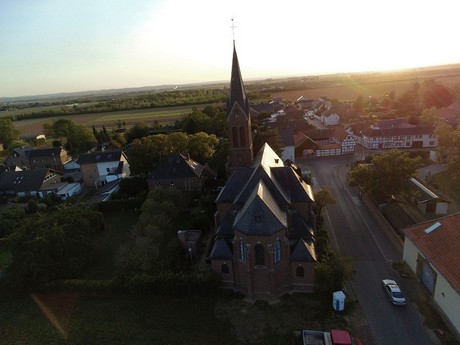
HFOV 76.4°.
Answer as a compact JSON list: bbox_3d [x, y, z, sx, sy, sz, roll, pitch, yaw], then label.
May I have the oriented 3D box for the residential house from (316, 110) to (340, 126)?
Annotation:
[{"bbox_3d":[62.383,-34.064,183.370,8.500,7.600,14.000,-5,17,-3],"label":"residential house"}]

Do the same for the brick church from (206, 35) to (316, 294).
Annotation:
[{"bbox_3d":[5.323,-3.448,47.460,15.400,36.300,26.600,-1,18,10],"label":"brick church"}]

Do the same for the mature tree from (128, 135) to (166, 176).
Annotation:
[{"bbox_3d":[-27.819,-5.417,98.984,12.400,14.300,12.400,-4,17,0],"label":"mature tree"}]

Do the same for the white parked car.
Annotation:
[{"bbox_3d":[22.323,16.021,39.780,1.760,1.430,4.550,0,18,12],"label":"white parked car"}]

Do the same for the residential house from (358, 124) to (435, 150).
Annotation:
[{"bbox_3d":[67.704,-14.625,116.845,26.000,7.900,9.800,-2,17,5],"label":"residential house"}]

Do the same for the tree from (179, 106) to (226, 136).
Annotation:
[{"bbox_3d":[-14.256,-26.727,161.032,24.000,16.000,19.000,-4,17,0],"label":"tree"}]

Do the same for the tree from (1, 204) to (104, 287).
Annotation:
[{"bbox_3d":[-27.069,11.939,46.262,13.800,12.300,13.800,-4,17,0],"label":"tree"}]

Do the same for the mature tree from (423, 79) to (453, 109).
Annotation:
[{"bbox_3d":[137.685,-51.115,196.657,19.000,20.500,18.500,-4,17,0],"label":"mature tree"}]

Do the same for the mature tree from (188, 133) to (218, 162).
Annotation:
[{"bbox_3d":[-10.524,-9.392,119.024,12.000,13.870,11.500,-4,17,0],"label":"mature tree"}]

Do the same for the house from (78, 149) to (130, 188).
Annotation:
[{"bbox_3d":[-45.631,-1.414,106.900,14.800,10.600,10.800,-4,17,0],"label":"house"}]

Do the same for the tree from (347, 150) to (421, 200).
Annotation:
[{"bbox_3d":[38.050,-0.670,74.983,16.800,10.200,13.800,-4,17,0],"label":"tree"}]

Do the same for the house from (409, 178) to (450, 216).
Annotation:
[{"bbox_3d":[48.151,5.628,73.144,6.500,3.900,14.000,-1,17,11],"label":"house"}]

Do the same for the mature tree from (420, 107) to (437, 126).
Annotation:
[{"bbox_3d":[106.334,-29.002,157.819,8.000,12.460,8.000,-4,17,0],"label":"mature tree"}]

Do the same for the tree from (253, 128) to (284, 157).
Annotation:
[{"bbox_3d":[14.472,-9.968,107.657,11.800,12.500,11.800,-4,17,0],"label":"tree"}]

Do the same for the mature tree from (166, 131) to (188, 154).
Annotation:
[{"bbox_3d":[-21.084,-9.367,120.135,10.000,14.630,10.000,-4,17,0],"label":"mature tree"}]

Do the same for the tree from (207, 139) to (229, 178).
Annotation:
[{"bbox_3d":[-3.534,-5.275,104.015,9.000,13.810,9.000,-4,17,0],"label":"tree"}]

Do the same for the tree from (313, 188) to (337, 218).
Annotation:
[{"bbox_3d":[20.091,6.751,62.375,4.900,6.700,4.900,-4,17,0],"label":"tree"}]

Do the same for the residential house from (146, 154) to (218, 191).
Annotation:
[{"bbox_3d":[-15.291,-0.870,88.921,17.200,10.000,12.500,-3,17,2],"label":"residential house"}]

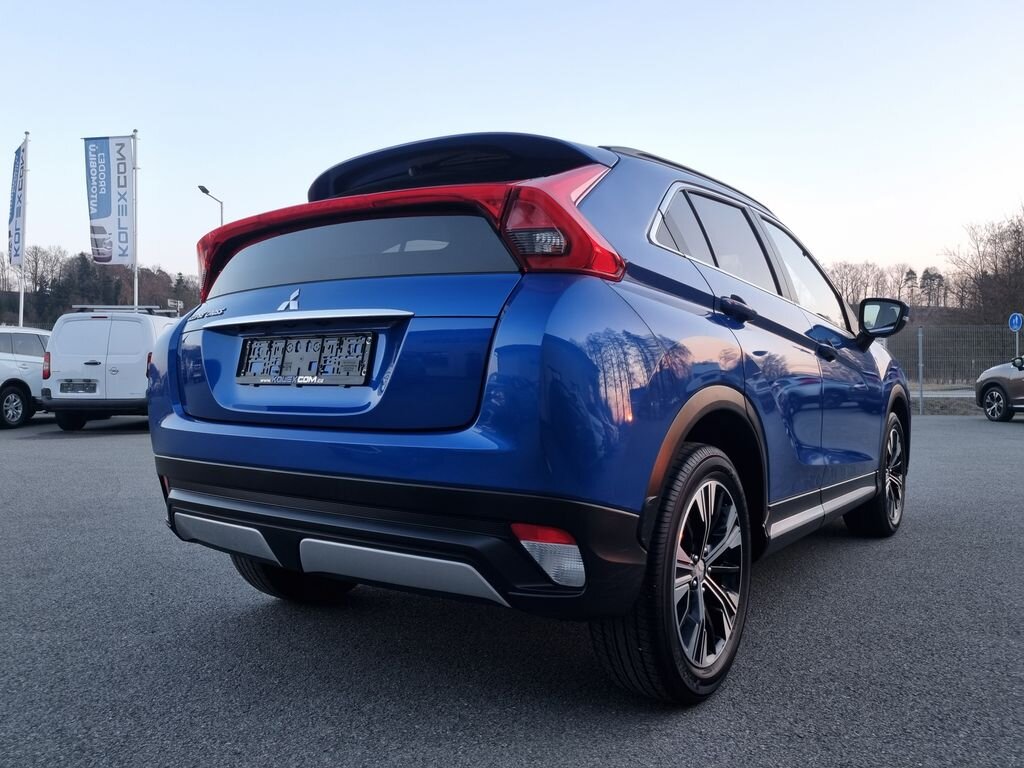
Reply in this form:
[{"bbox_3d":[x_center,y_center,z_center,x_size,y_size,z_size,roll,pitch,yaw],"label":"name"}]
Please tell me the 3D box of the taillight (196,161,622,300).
[{"bbox_3d":[-0.380,-0.421,2.257,1.570,0.350,0.490,1,1,36],"label":"taillight"}]

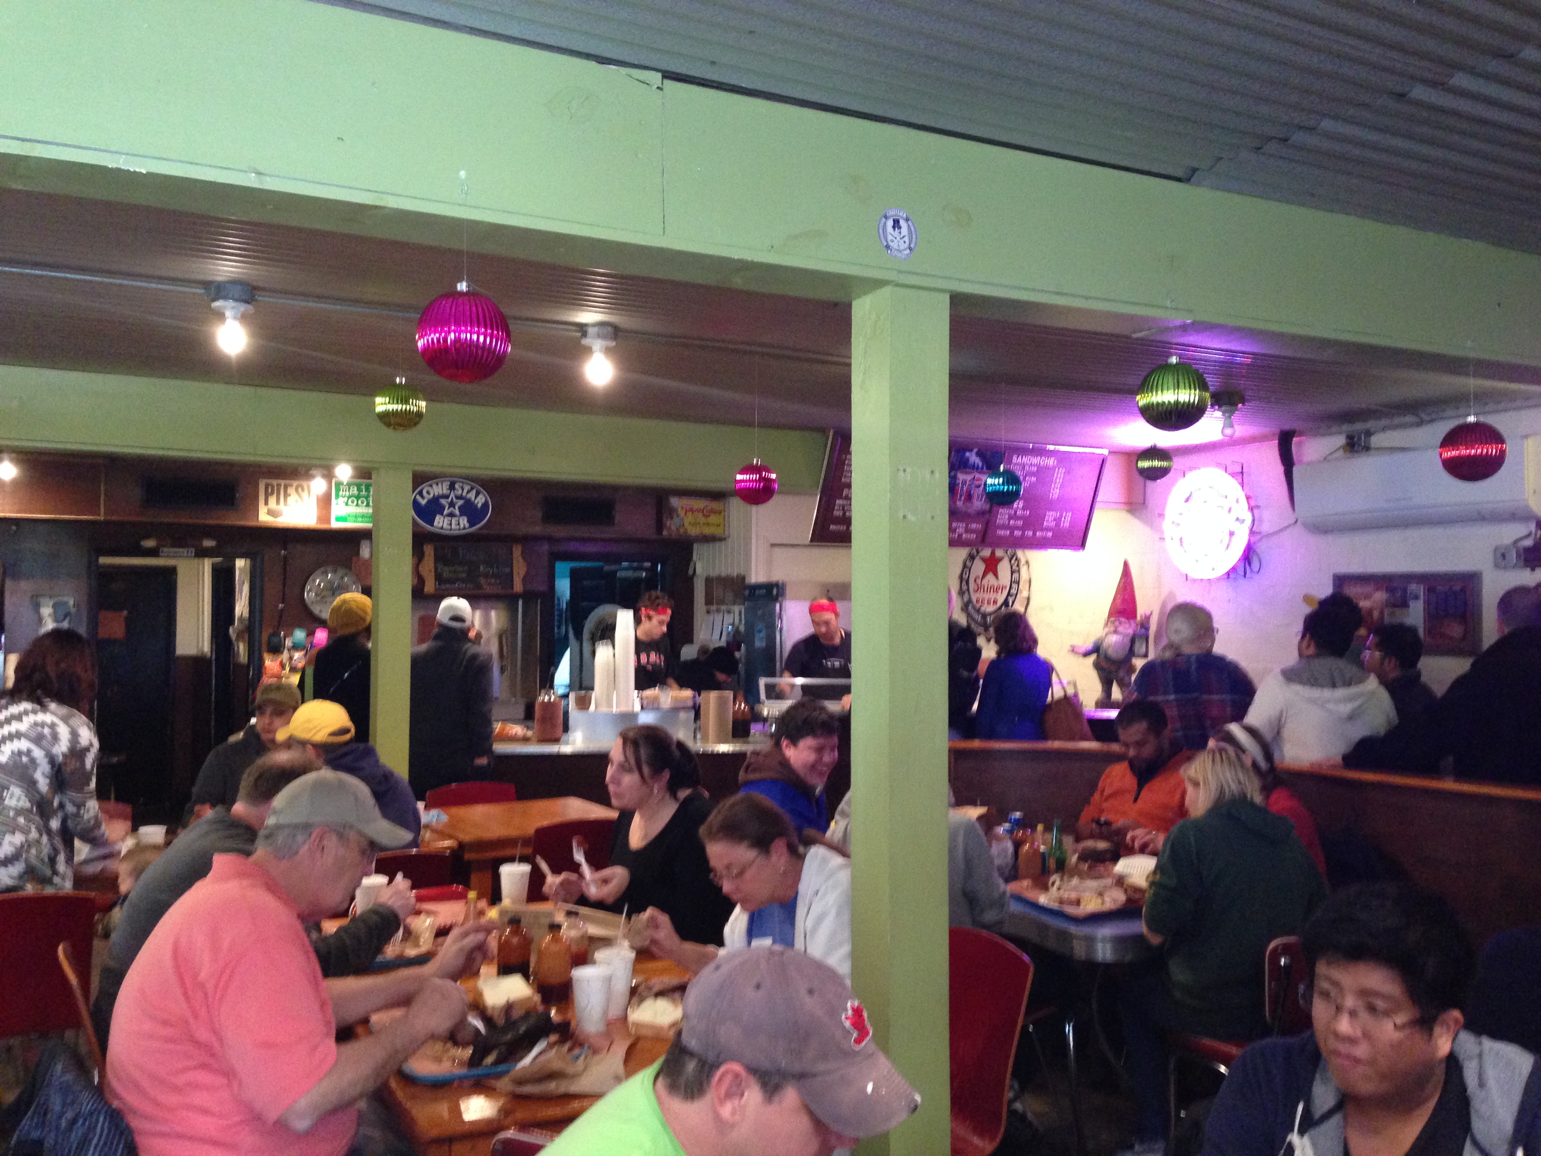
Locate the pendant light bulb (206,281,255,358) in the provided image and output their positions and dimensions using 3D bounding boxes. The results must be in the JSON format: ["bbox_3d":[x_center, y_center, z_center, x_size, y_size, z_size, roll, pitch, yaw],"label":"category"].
[{"bbox_3d":[-1.466,-0.706,3.996,0.115,0.180,0.115,1,-2,-29],"label":"pendant light bulb"}]

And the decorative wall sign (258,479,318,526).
[{"bbox_3d":[-2.922,-0.461,8.900,0.337,0.270,0.020,1,-2,-27],"label":"decorative wall sign"}]

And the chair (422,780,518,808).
[{"bbox_3d":[-1.391,1.447,7.143,0.460,0.830,0.520,1,-2,-29],"label":"chair"}]

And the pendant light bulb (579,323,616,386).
[{"bbox_3d":[-0.526,-0.684,4.486,0.110,0.180,0.110,0,-2,0],"label":"pendant light bulb"}]

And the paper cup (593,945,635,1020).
[{"bbox_3d":[-0.332,0.874,3.173,0.090,0.142,0.090,0,-2,0],"label":"paper cup"}]

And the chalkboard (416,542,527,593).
[{"bbox_3d":[-1.839,-0.059,9.050,0.680,0.300,0.030,1,-2,-29],"label":"chalkboard"}]

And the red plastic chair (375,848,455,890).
[{"bbox_3d":[-1.455,1.385,5.352,0.450,0.830,0.520,1,-2,-33],"label":"red plastic chair"}]

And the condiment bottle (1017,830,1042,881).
[{"bbox_3d":[0.875,0.937,4.950,0.079,0.180,0.079,0,-2,0],"label":"condiment bottle"}]

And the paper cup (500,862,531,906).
[{"bbox_3d":[-0.770,0.931,4.430,0.095,0.145,0.095,0,-2,0],"label":"paper cup"}]

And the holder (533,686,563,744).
[{"bbox_3d":[-1.003,0.619,6.650,0.130,0.245,0.130,0,-2,0],"label":"holder"}]

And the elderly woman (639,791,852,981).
[{"bbox_3d":[-0.057,1.084,3.245,0.750,1.230,0.520,2,-2,-35],"label":"elderly woman"}]

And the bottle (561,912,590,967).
[{"bbox_3d":[-0.480,0.912,3.580,0.073,0.187,0.073,1,-2,-28],"label":"bottle"}]

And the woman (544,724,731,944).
[{"bbox_3d":[-0.435,1.091,4.120,0.720,1.340,0.500,1,-2,-28],"label":"woman"}]

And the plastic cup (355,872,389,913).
[{"bbox_3d":[-1.124,0.918,4.150,0.092,0.155,0.092,0,-2,0],"label":"plastic cup"}]

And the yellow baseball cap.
[{"bbox_3d":[-1.472,0.467,4.750,0.265,0.148,0.180,-1,-2,35],"label":"yellow baseball cap"}]

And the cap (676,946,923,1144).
[{"bbox_3d":[0.036,0.496,1.610,0.275,0.160,0.180,10,3,28],"label":"cap"}]

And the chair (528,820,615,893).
[{"bbox_3d":[-0.856,1.378,6.003,0.450,0.820,0.500,1,-2,-29],"label":"chair"}]

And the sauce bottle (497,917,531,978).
[{"bbox_3d":[-0.582,0.865,3.355,0.077,0.168,0.077,1,-2,-29],"label":"sauce bottle"}]

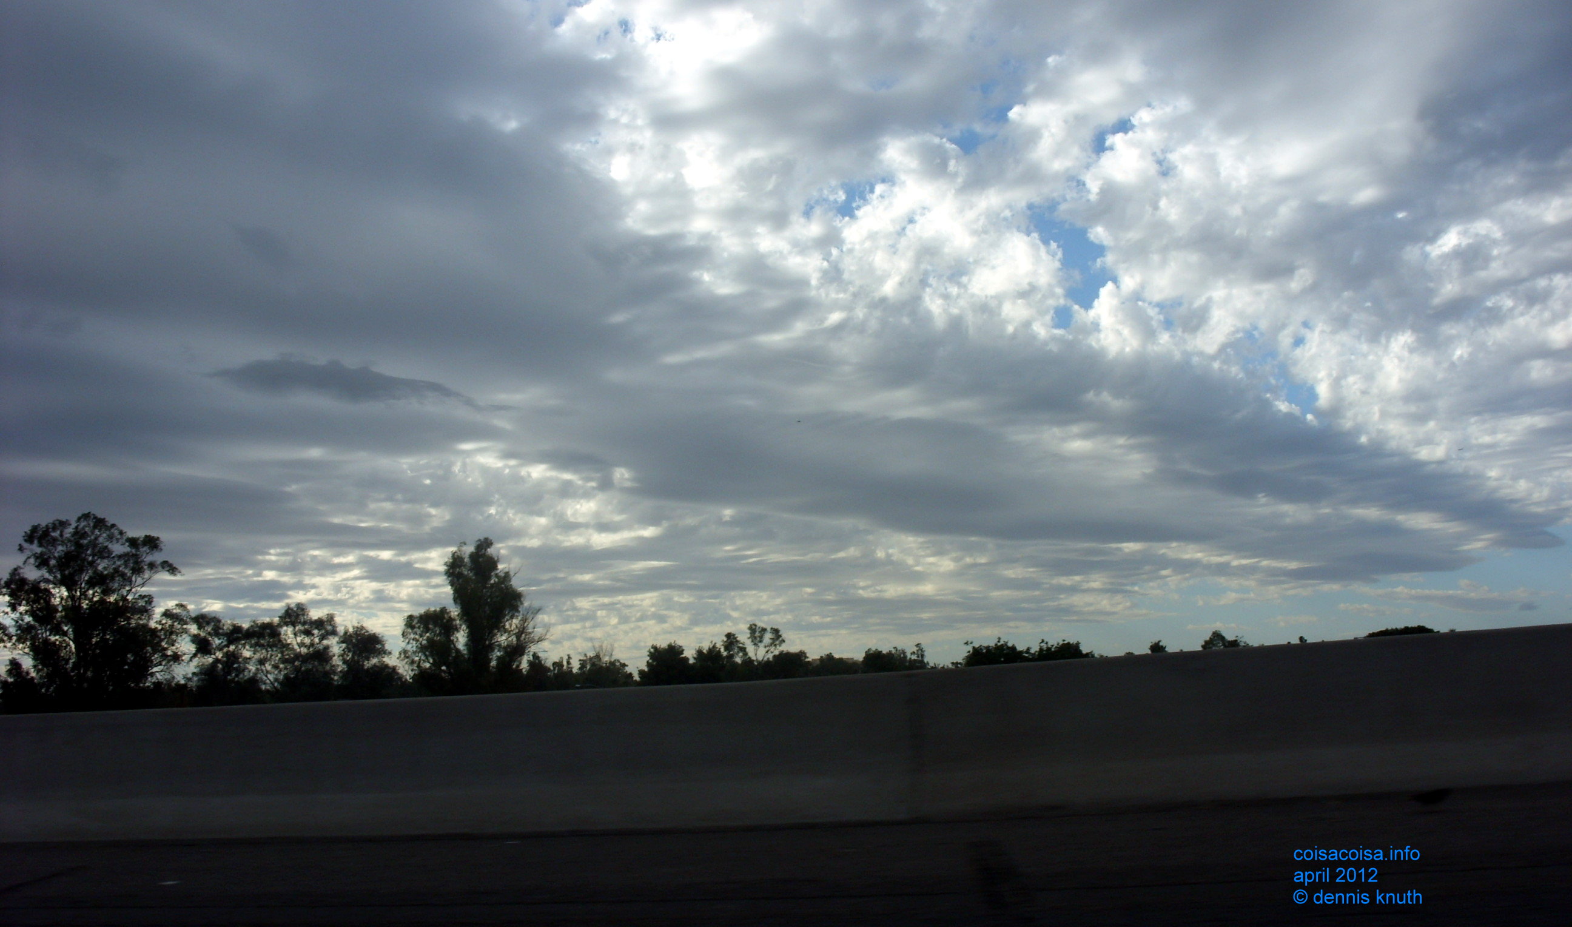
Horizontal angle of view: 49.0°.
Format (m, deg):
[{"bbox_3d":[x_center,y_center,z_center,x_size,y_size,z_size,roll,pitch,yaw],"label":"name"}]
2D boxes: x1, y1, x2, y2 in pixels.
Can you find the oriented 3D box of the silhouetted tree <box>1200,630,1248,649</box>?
[{"bbox_3d":[39.271,17.154,155.000,4.302,4.412,4.087,-3,-7,0],"label":"silhouetted tree"}]

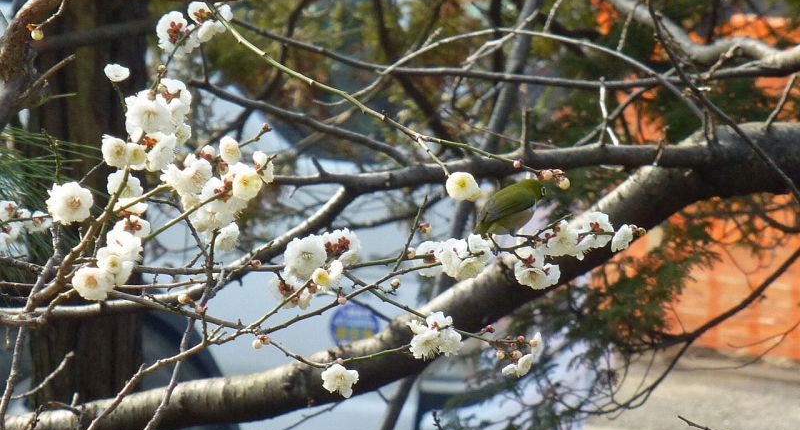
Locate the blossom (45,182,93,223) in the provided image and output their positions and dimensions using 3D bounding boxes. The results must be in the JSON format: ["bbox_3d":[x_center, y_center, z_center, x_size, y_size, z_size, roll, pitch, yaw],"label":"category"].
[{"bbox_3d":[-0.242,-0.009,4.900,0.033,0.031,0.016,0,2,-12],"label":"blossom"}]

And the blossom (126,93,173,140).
[{"bbox_3d":[-0.186,-0.073,4.950,0.034,0.034,0.019,0,25,-3],"label":"blossom"}]

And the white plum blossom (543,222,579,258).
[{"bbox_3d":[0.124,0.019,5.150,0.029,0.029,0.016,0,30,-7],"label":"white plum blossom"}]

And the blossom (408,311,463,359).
[{"bbox_3d":[0.023,0.079,4.400,0.035,0.033,0.020,0,18,-3],"label":"blossom"}]

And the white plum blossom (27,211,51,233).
[{"bbox_3d":[-0.309,0.006,5.700,0.021,0.020,0.014,0,-12,0],"label":"white plum blossom"}]

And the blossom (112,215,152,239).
[{"bbox_3d":[-0.223,0.011,5.550,0.031,0.024,0.017,0,-21,3],"label":"blossom"}]

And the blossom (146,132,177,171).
[{"bbox_3d":[-0.158,-0.042,4.400,0.016,0.028,0.026,28,16,30],"label":"blossom"}]

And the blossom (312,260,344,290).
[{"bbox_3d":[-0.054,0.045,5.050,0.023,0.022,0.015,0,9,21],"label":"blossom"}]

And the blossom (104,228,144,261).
[{"bbox_3d":[-0.182,0.019,4.400,0.026,0.024,0.015,-1,21,-25],"label":"blossom"}]

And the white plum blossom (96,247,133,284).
[{"bbox_3d":[-0.187,0.034,4.400,0.025,0.025,0.018,0,3,3],"label":"white plum blossom"}]

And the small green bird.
[{"bbox_3d":[0.094,-0.006,5.700,0.077,0.051,0.040,0,0,-37],"label":"small green bird"}]

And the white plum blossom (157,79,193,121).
[{"bbox_3d":[-0.148,-0.077,4.400,0.023,0.028,0.015,0,-3,18],"label":"white plum blossom"}]

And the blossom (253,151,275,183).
[{"bbox_3d":[-0.113,-0.039,5.550,0.024,0.027,0.017,0,6,37],"label":"blossom"}]

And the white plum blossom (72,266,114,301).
[{"bbox_3d":[-0.225,0.050,4.900,0.030,0.027,0.016,0,2,7],"label":"white plum blossom"}]

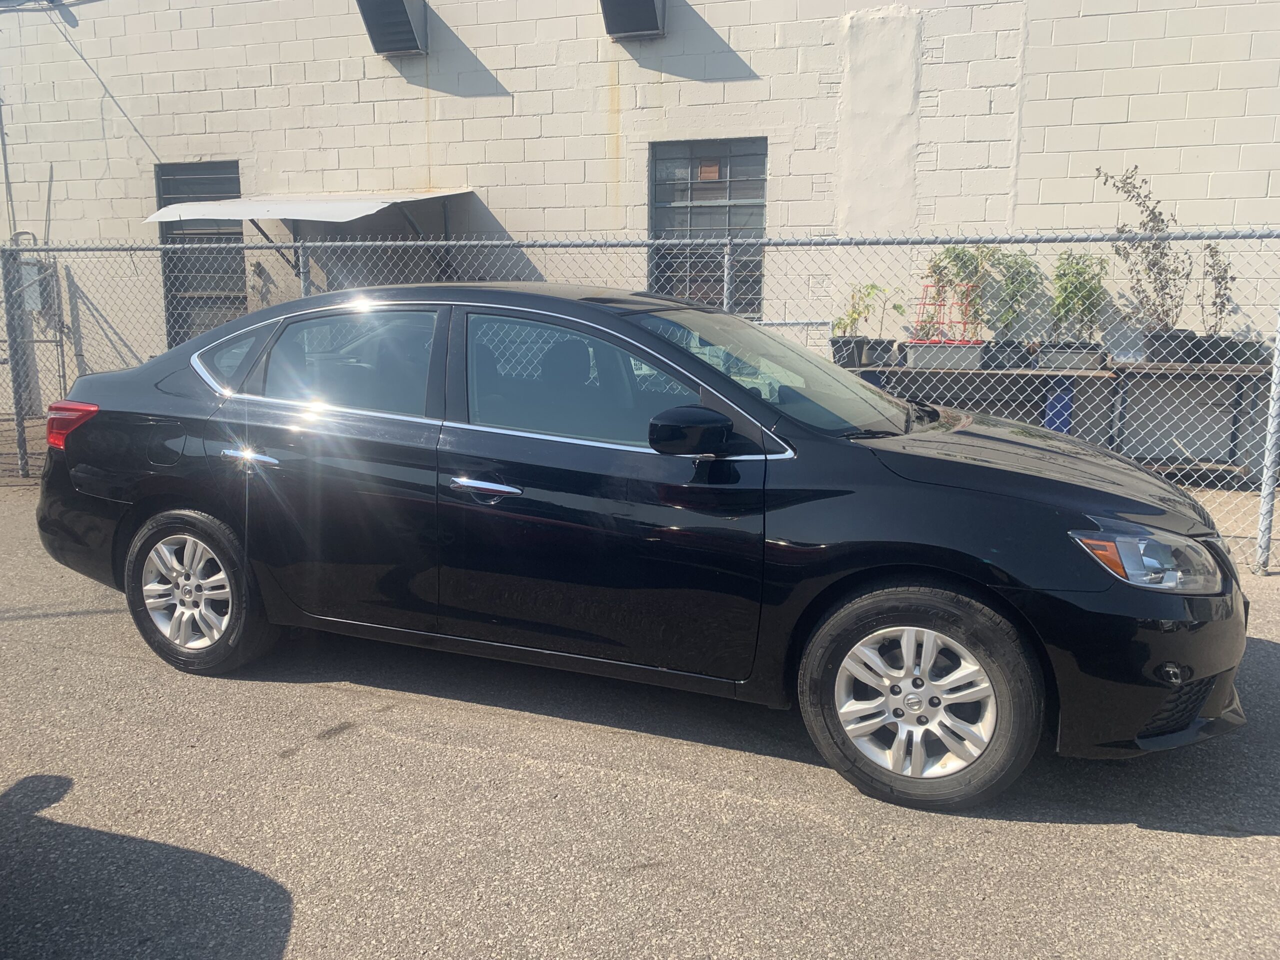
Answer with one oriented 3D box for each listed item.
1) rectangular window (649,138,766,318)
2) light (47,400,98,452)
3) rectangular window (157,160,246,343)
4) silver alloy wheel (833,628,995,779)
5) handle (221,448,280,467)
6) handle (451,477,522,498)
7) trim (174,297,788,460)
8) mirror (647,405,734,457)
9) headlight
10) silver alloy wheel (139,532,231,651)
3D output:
[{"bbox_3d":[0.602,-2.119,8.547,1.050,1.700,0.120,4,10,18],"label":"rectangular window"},{"bbox_3d":[-2.257,-0.233,3.964,0.410,0.220,0.290,4,11,21],"label":"light"},{"bbox_3d":[-4.623,-2.327,10.237,1.080,2.020,0.120,4,10,18],"label":"rectangular window"},{"bbox_3d":[0.808,0.620,2.795,0.443,0.443,0.170,5,10,23],"label":"silver alloy wheel"},{"bbox_3d":[-1.403,-0.081,3.465,0.272,0.048,0.050,5,10,21],"label":"handle"},{"bbox_3d":[-0.501,0.019,3.122,0.272,0.048,0.050,5,10,21],"label":"handle"},{"bbox_3d":[-0.608,-0.372,3.262,2.360,0.465,0.240,5,10,21],"label":"trim"},{"bbox_3d":[0.154,-0.145,2.774,0.220,0.152,0.230,5,10,21],"label":"mirror"},{"bbox_3d":[1.400,0.222,2.655,0.450,0.225,0.420,5,10,21],"label":"headlight"},{"bbox_3d":[-1.710,0.420,3.759,0.443,0.443,0.170,5,10,21],"label":"silver alloy wheel"}]

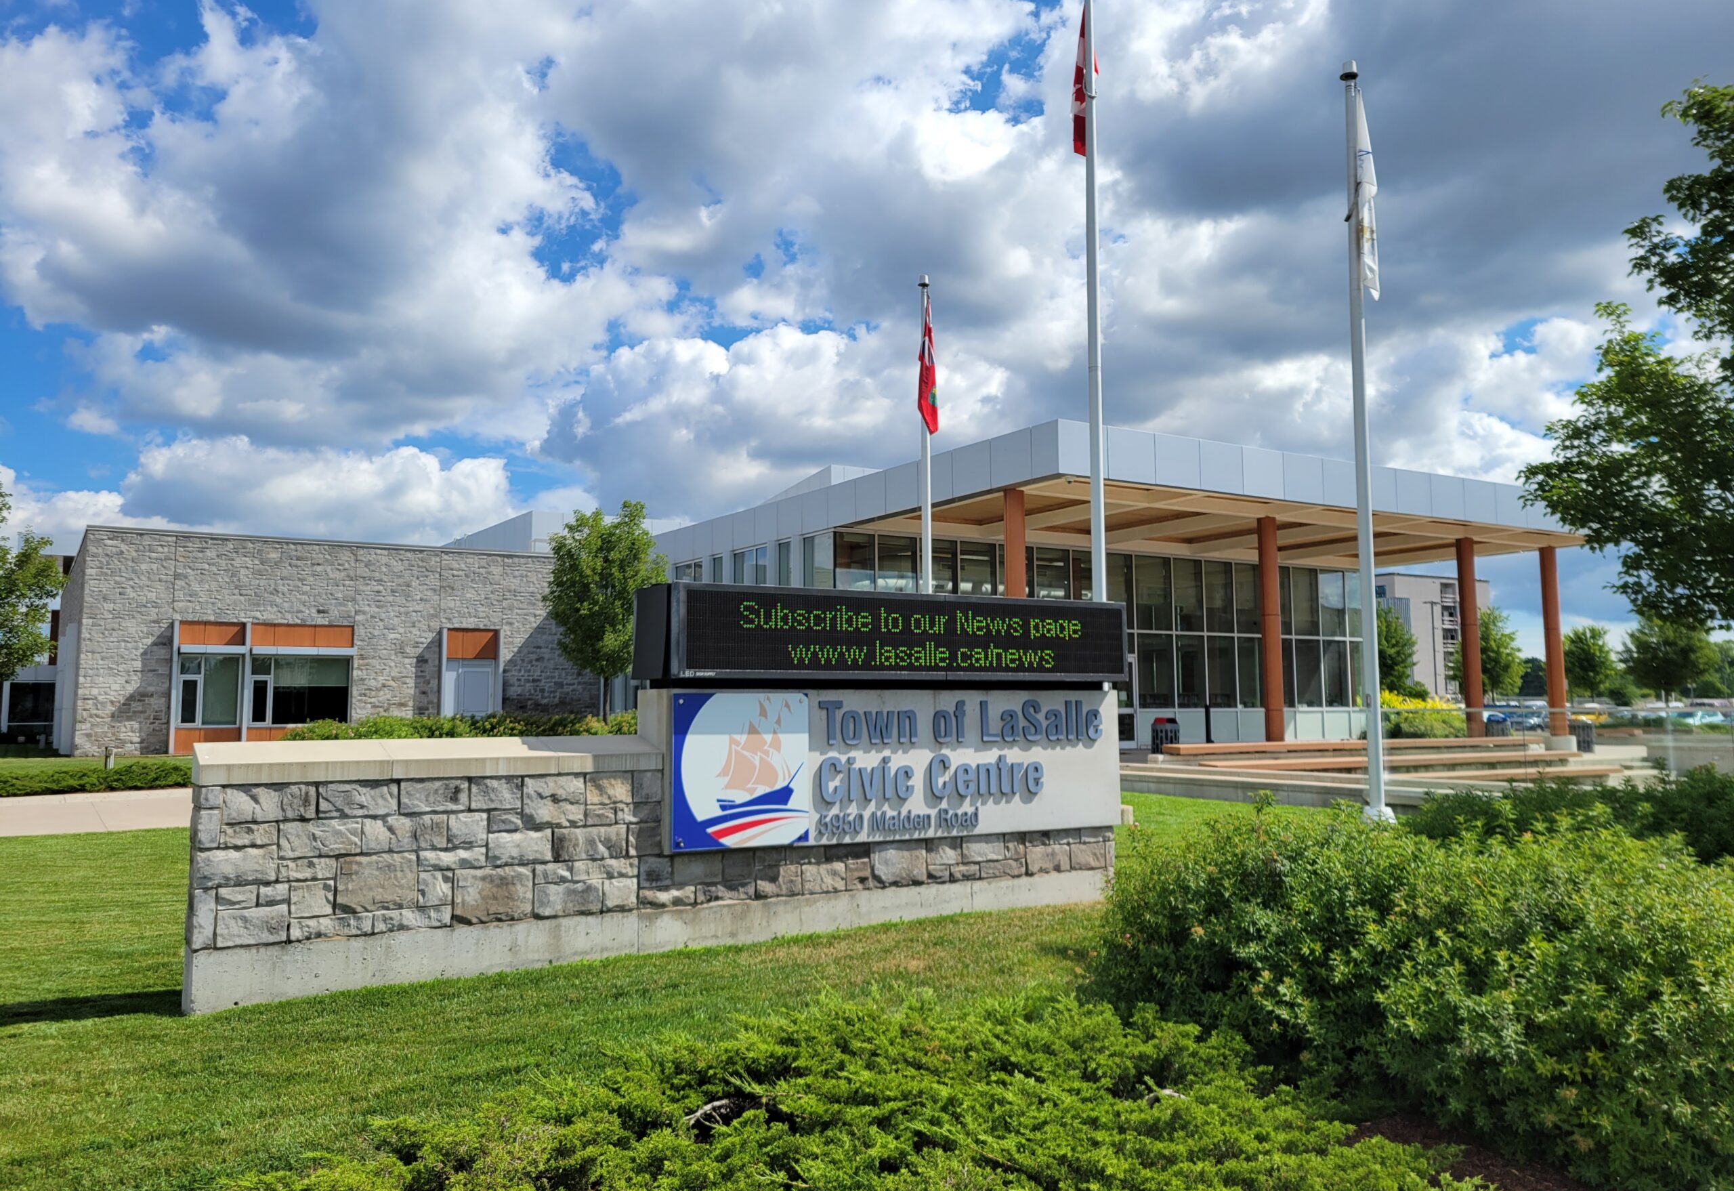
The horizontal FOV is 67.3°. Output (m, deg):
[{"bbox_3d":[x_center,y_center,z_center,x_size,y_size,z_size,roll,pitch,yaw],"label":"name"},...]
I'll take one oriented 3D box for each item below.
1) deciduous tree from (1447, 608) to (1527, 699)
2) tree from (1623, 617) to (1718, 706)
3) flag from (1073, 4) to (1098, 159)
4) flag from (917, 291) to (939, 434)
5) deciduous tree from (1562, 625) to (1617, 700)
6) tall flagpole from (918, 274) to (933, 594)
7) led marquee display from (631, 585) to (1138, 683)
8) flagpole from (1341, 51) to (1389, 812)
[{"bbox_3d":[33.296,3.913,69.944,4.366,6.687,4.235,0,-6,0],"label":"deciduous tree"},{"bbox_3d":[40.690,3.949,65.919,5.145,5.791,4.991,0,-6,0],"label":"tree"},{"bbox_3d":[2.857,-6.753,17.059,0.330,2.124,0.300,0,-6,0],"label":"flag"},{"bbox_3d":[0.916,-3.536,19.789,0.330,2.231,0.280,0,-6,0],"label":"flag"},{"bbox_3d":[43.143,4.872,77.885,3.649,6.276,3.539,0,-6,0],"label":"deciduous tree"},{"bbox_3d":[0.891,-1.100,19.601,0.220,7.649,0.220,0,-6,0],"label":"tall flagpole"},{"bbox_3d":[0.179,0.308,8.948,3.411,0.571,0.827,3,-6,-28],"label":"led marquee display"},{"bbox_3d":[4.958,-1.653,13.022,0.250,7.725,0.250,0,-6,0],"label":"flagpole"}]

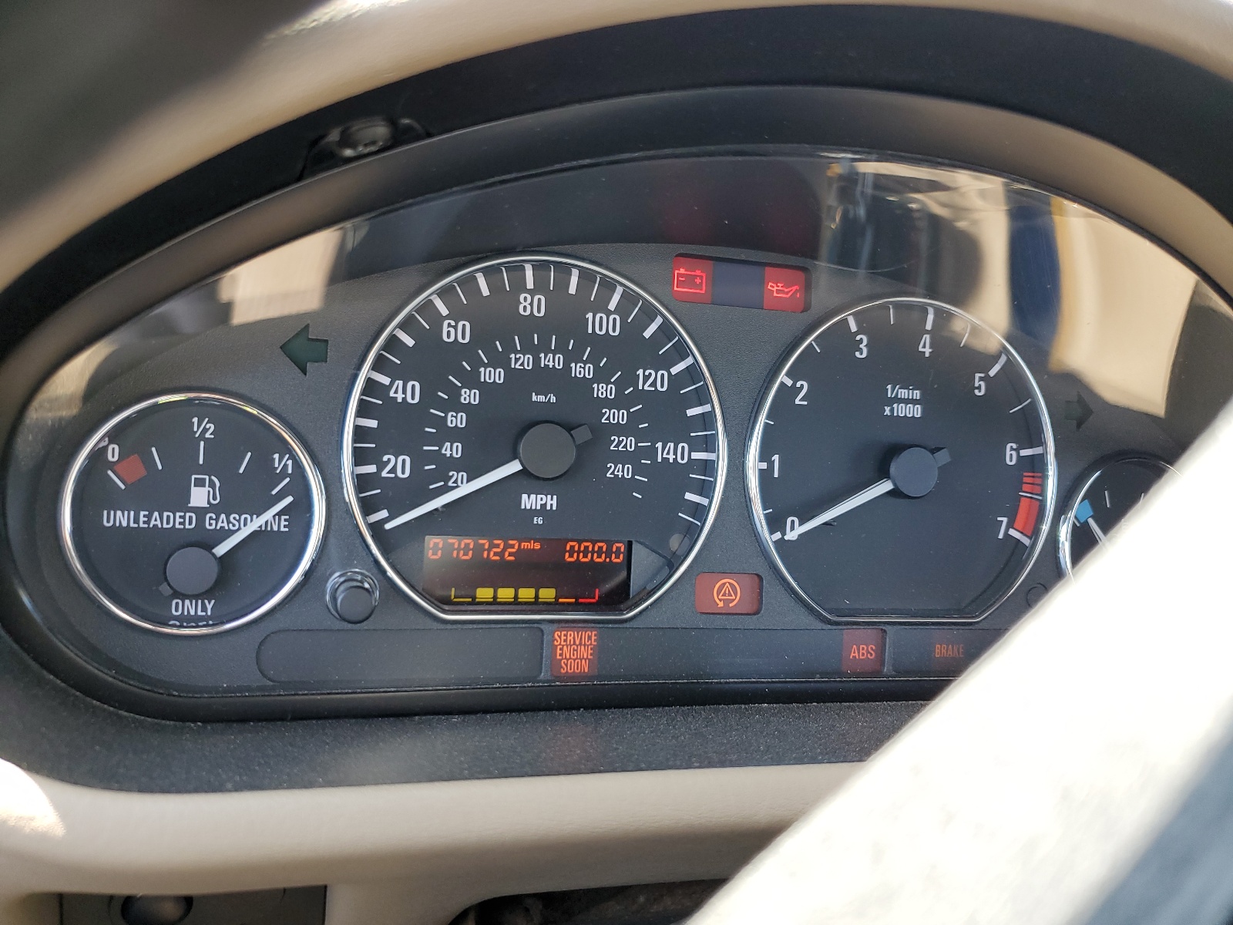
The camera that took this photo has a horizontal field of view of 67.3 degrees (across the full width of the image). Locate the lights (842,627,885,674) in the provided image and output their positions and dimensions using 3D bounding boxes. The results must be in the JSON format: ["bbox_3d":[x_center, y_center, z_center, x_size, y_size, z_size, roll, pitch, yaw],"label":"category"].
[{"bbox_3d":[0.065,0.050,0.246,0.013,0.013,0.003,3,1,-15],"label":"lights"}]

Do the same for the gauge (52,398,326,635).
[{"bbox_3d":[-0.092,0.011,0.205,0.052,0.052,0.013,3,1,-15],"label":"gauge"}]

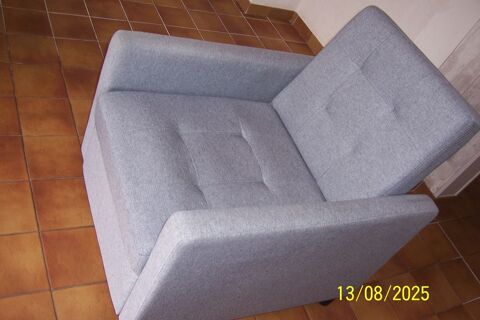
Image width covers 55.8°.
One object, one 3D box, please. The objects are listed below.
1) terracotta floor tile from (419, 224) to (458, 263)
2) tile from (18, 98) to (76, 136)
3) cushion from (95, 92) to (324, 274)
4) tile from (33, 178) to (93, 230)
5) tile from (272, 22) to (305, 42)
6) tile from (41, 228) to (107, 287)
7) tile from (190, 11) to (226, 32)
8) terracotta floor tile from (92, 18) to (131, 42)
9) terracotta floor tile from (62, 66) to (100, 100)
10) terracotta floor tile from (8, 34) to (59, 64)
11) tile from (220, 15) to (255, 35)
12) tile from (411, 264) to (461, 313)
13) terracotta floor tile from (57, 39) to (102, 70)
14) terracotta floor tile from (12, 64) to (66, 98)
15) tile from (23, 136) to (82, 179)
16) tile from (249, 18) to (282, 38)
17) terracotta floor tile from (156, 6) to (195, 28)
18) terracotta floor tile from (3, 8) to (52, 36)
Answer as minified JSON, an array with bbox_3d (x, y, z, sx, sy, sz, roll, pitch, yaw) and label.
[{"bbox_3d":[0.935,0.393,2.161,0.199,0.010,0.199,-3,51,-33],"label":"terracotta floor tile"},{"bbox_3d":[-0.729,-0.163,1.719,0.200,0.010,0.200,-3,51,-33],"label":"tile"},{"bbox_3d":[-0.065,0.036,1.367,0.608,0.127,0.517,-3,51,-33],"label":"cushion"},{"bbox_3d":[-0.574,0.145,1.502,0.200,0.010,0.200,-3,51,-33],"label":"tile"},{"bbox_3d":[0.317,-0.857,3.035,0.199,0.010,0.199,-3,51,-33],"label":"tile"},{"bbox_3d":[-0.497,0.298,1.395,0.200,0.010,0.200,-3,51,-33],"label":"tile"},{"bbox_3d":[-0.190,-0.824,2.711,0.200,0.010,0.200,-3,51,-33],"label":"tile"},{"bbox_3d":[-0.627,-0.638,2.256,0.199,0.010,0.199,-3,51,-33],"label":"terracotta floor tile"},{"bbox_3d":[-0.638,-0.325,1.939,0.200,0.010,0.200,-3,51,-33],"label":"terracotta floor tile"},{"bbox_3d":[-0.885,-0.471,1.937,0.200,0.010,0.200,-3,51,-33],"label":"terracotta floor tile"},{"bbox_3d":[-0.020,-0.833,2.823,0.200,0.010,0.200,-3,51,-33],"label":"tile"},{"bbox_3d":[0.836,0.550,1.946,0.199,0.010,0.199,-3,51,-33],"label":"tile"},{"bbox_3d":[-0.715,-0.480,2.048,0.200,0.010,0.200,-3,51,-33],"label":"terracotta floor tile"},{"bbox_3d":[-0.809,-0.314,1.826,0.199,0.010,0.199,-3,51,-33],"label":"terracotta floor tile"},{"bbox_3d":[-0.655,-0.010,1.615,0.199,0.010,0.199,-3,51,-33],"label":"tile"},{"bbox_3d":[0.148,-0.847,2.925,0.199,0.010,0.199,-3,51,-33],"label":"tile"},{"bbox_3d":[-0.357,-0.808,2.585,0.199,0.010,0.199,-3,51,-33],"label":"terracotta floor tile"},{"bbox_3d":[-0.963,-0.626,2.046,0.200,0.010,0.200,-3,51,-33],"label":"terracotta floor tile"}]

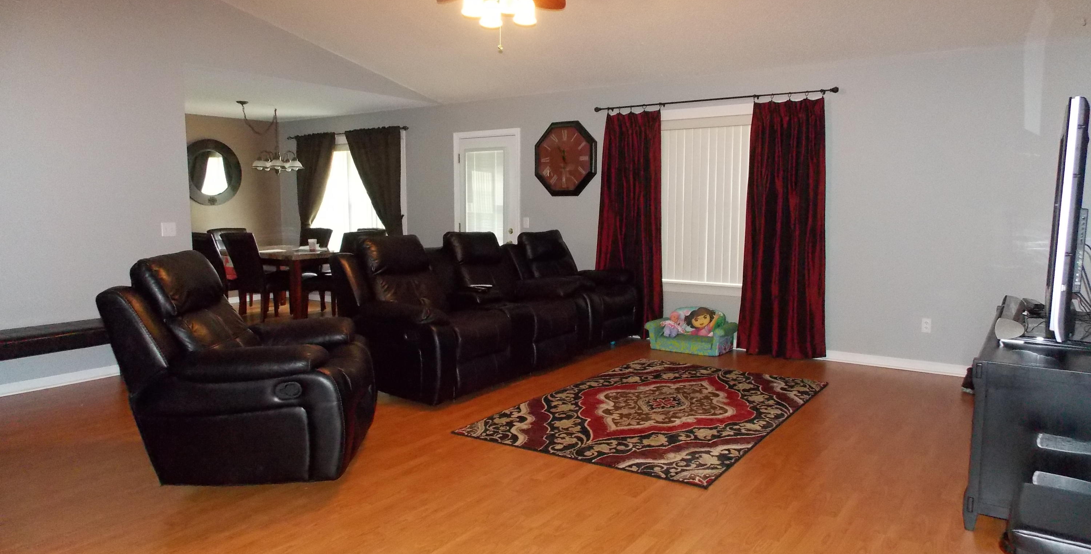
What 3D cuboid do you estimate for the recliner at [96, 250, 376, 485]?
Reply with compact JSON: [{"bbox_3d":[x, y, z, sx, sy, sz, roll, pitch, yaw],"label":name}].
[{"bbox_3d":[-1.538,0.404,3.873,1.150,1.050,0.980,0,6,-5],"label":"recliner"}]

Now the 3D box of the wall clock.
[{"bbox_3d":[0.208,-1.207,7.408,0.740,0.755,0.070,4,7,34],"label":"wall clock"}]

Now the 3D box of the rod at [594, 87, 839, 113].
[{"bbox_3d":[1.433,-1.563,6.469,2.260,0.055,0.090,4,7,34],"label":"rod"}]

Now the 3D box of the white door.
[{"bbox_3d":[-0.659,-0.554,8.107,0.920,2.100,0.090,4,7,34],"label":"white door"}]

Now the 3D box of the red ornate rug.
[{"bbox_3d":[0.774,0.839,4.771,1.520,0.010,2.350,4,7,33],"label":"red ornate rug"}]

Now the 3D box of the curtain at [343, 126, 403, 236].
[{"bbox_3d":[-2.194,-0.763,9.209,1.000,2.100,0.130,5,8,36],"label":"curtain"}]

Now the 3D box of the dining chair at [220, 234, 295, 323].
[{"bbox_3d":[-3.340,-0.014,8.490,0.490,1.000,0.630,4,7,31],"label":"dining chair"}]

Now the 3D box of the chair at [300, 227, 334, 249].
[{"bbox_3d":[-3.202,-0.124,9.513,0.480,1.000,0.620,5,8,36],"label":"chair"}]

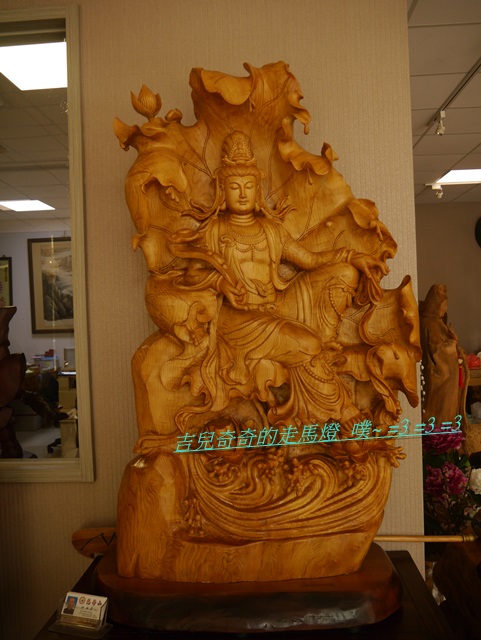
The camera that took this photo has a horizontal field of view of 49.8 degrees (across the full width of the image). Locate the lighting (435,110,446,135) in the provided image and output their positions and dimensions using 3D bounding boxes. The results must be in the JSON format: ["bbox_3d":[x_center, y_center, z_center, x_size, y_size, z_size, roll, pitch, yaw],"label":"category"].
[{"bbox_3d":[1.590,-1.571,4.120,0.105,0.185,0.100,-2,0,-41],"label":"lighting"}]

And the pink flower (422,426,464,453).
[{"bbox_3d":[0.721,0.428,1.850,0.160,0.105,0.150,-2,0,11],"label":"pink flower"}]

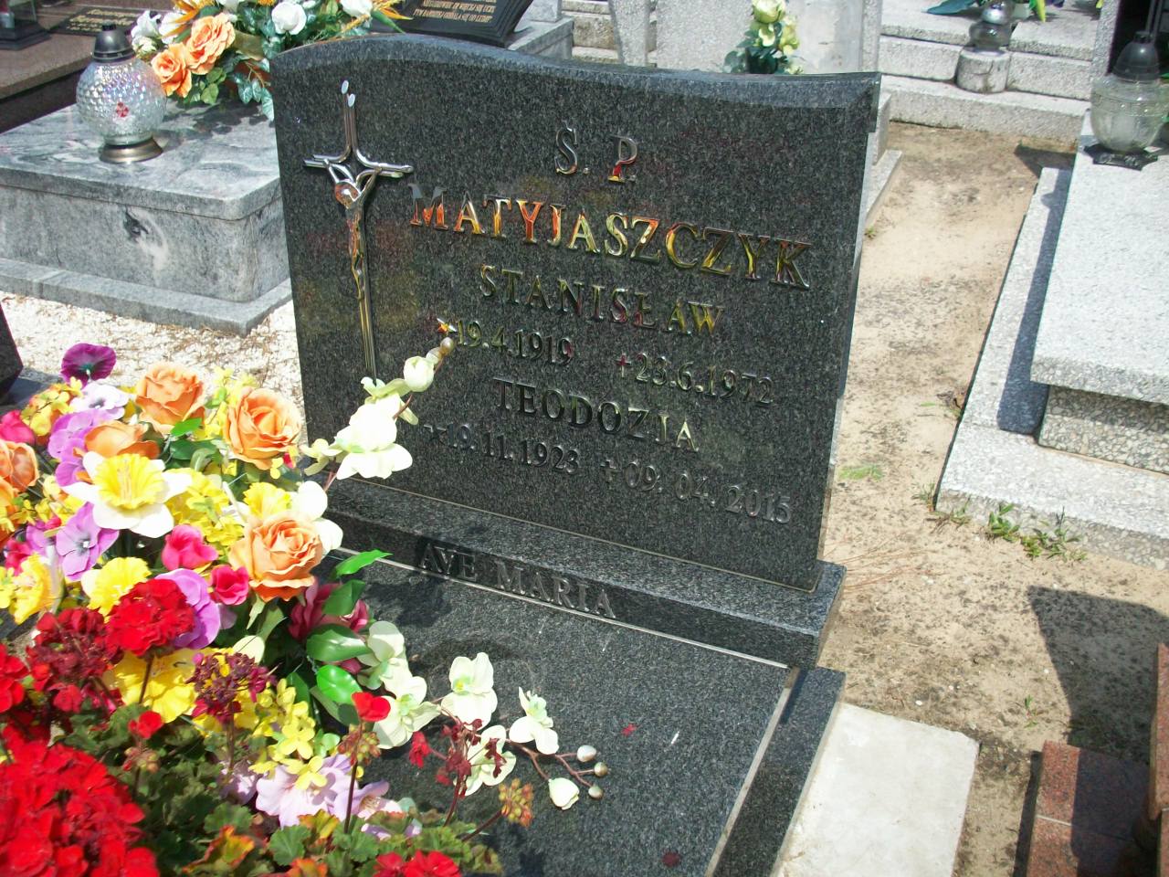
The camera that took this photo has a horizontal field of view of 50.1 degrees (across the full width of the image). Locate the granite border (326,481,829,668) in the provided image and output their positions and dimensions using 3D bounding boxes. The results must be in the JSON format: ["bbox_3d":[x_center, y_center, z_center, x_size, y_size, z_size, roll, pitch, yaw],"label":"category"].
[{"bbox_3d":[-0.067,0.166,1.927,0.906,0.064,0.171,12,31,20],"label":"granite border"}]

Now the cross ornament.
[{"bbox_3d":[-0.318,-0.268,1.800,0.179,0.483,0.044,12,30,20],"label":"cross ornament"}]

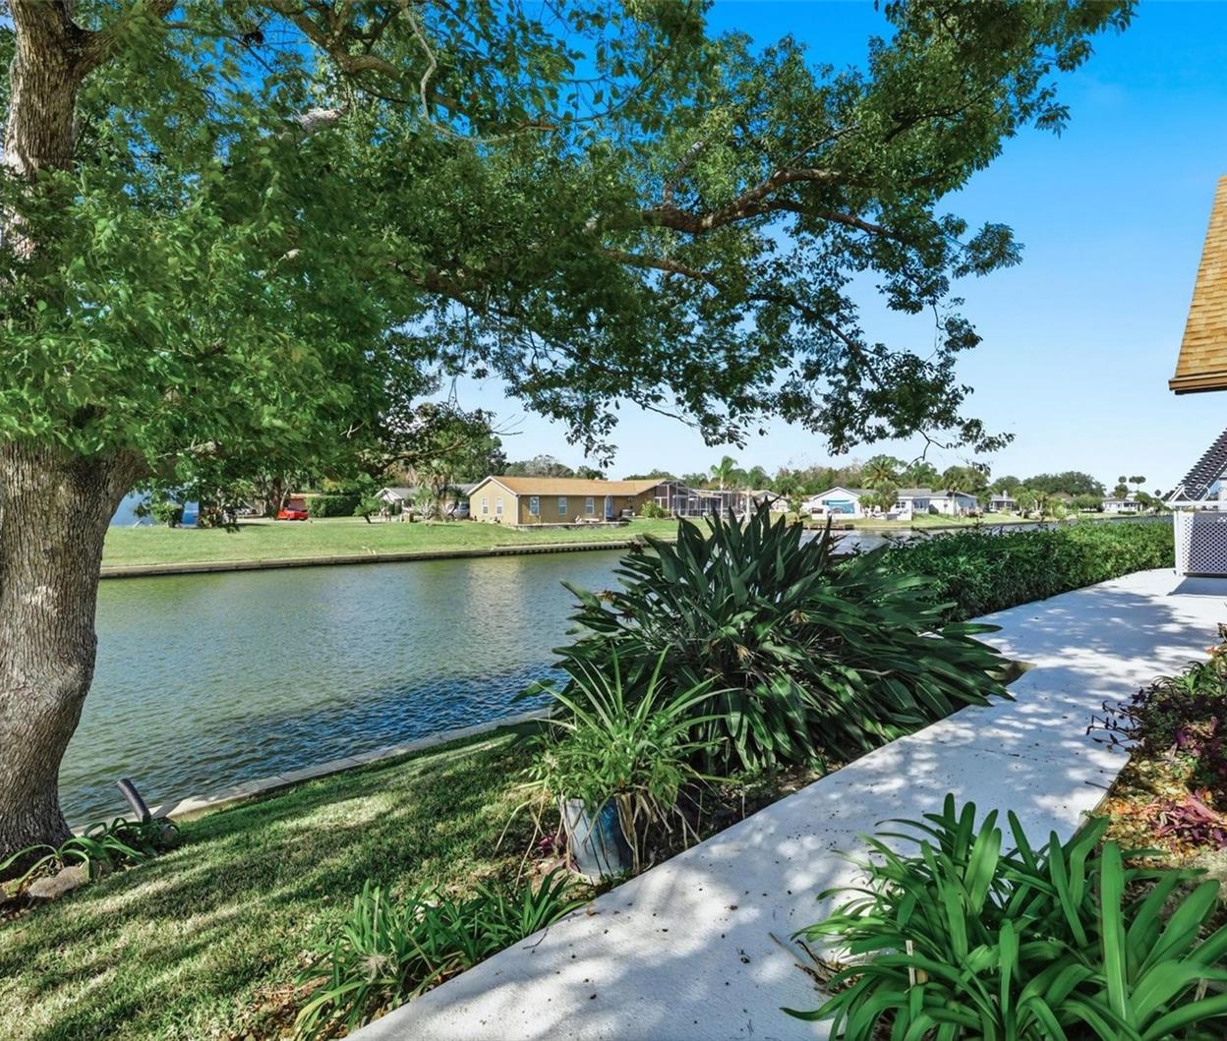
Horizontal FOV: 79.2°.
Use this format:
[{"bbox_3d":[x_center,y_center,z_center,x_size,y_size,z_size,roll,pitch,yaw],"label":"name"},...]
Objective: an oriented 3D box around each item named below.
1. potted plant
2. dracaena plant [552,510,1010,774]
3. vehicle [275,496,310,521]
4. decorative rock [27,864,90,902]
[{"bbox_3d":[0.030,1.041,3.270,0.780,0.920,0.750,0,1,0],"label":"potted plant"},{"bbox_3d":[1.200,0.703,5.314,2.250,1.560,3.050,1,1,43],"label":"dracaena plant"},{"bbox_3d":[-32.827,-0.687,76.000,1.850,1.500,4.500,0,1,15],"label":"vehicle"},{"bbox_3d":[-2.627,1.703,3.527,0.100,0.120,0.280,1,1,36],"label":"decorative rock"}]

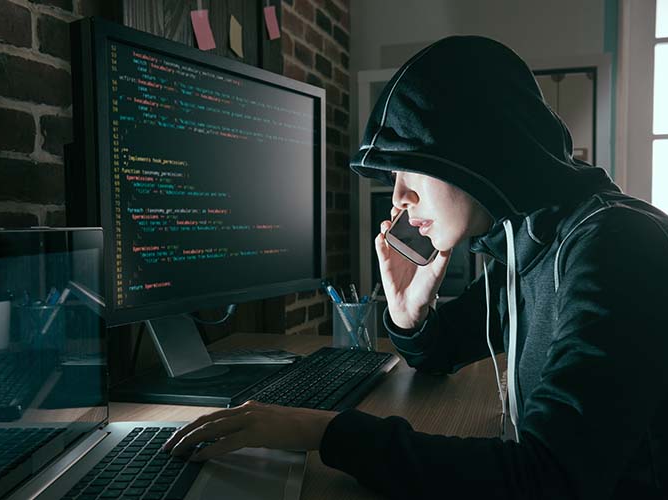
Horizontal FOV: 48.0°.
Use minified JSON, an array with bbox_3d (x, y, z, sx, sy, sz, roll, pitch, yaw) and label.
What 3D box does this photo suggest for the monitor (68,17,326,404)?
[{"bbox_3d":[-0.189,-0.040,1.158,0.225,0.489,0.570,1,3,27],"label":"monitor"}]

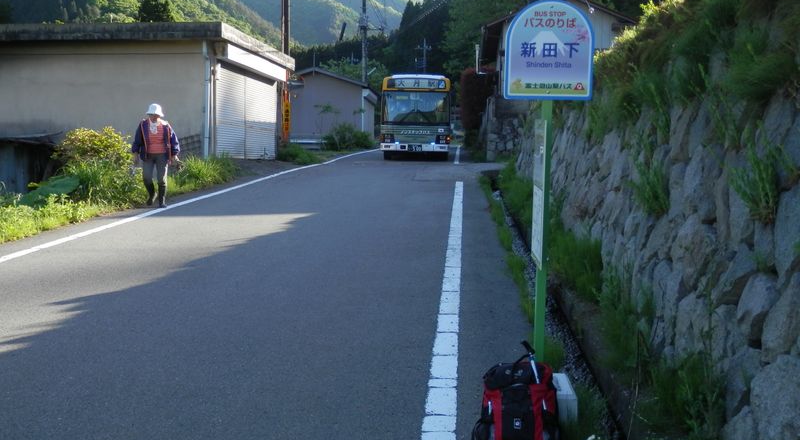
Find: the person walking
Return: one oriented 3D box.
[{"bbox_3d":[-3.708,-0.988,11.586,0.650,1.560,0.420,0,5,-9],"label":"person walking"}]

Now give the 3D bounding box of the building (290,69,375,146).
[{"bbox_3d":[-3.779,-6.089,41.636,4.500,4.000,5.500,1,5,5],"label":"building"}]

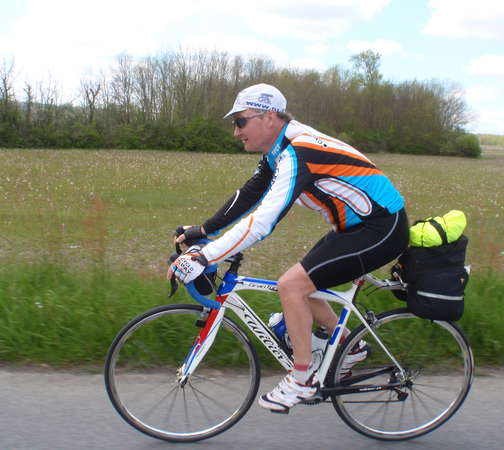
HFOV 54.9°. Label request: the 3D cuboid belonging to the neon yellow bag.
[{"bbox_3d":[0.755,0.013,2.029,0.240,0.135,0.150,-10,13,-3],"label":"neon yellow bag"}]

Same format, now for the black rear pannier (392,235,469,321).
[{"bbox_3d":[0.757,0.198,2.076,0.255,0.335,0.270,2,12,-6],"label":"black rear pannier"}]

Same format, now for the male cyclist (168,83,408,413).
[{"bbox_3d":[0.166,0.118,2.025,1.000,1.350,0.500,2,12,-6],"label":"male cyclist"}]

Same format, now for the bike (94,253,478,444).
[{"bbox_3d":[0.205,0.535,2.123,1.655,0.950,0.440,2,12,-6],"label":"bike"}]

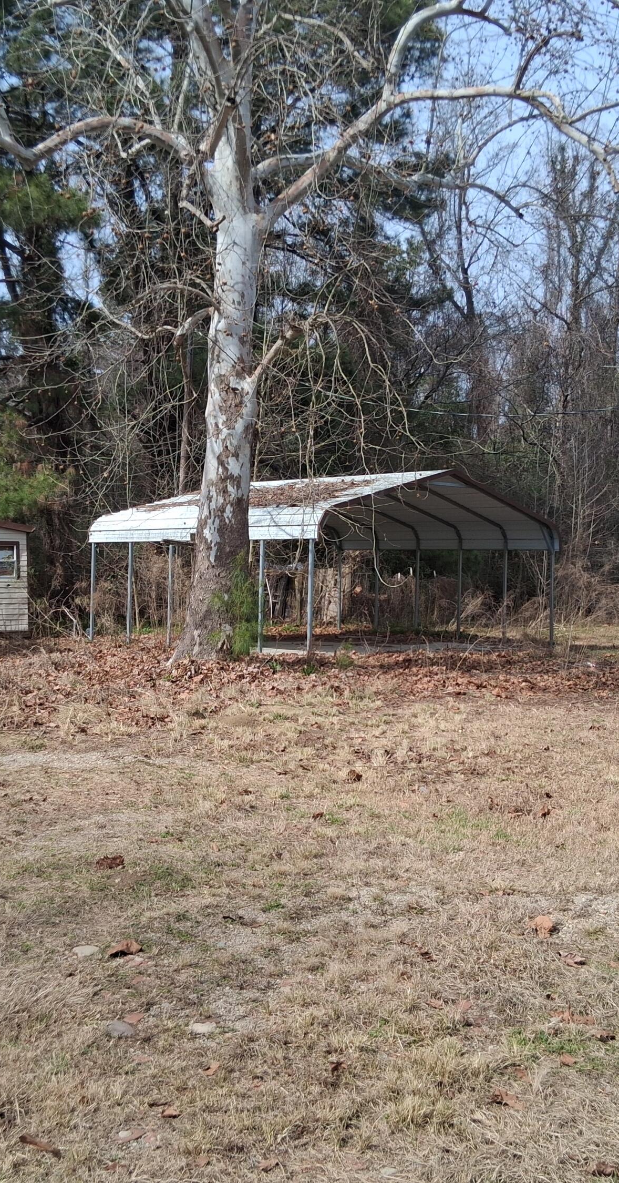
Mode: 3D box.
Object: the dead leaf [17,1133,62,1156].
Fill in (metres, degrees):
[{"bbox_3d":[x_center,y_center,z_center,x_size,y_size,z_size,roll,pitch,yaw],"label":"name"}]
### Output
[{"bbox_3d":[-0.687,1.413,3.022,0.115,0.030,0.040,2,1,37],"label":"dead leaf"}]

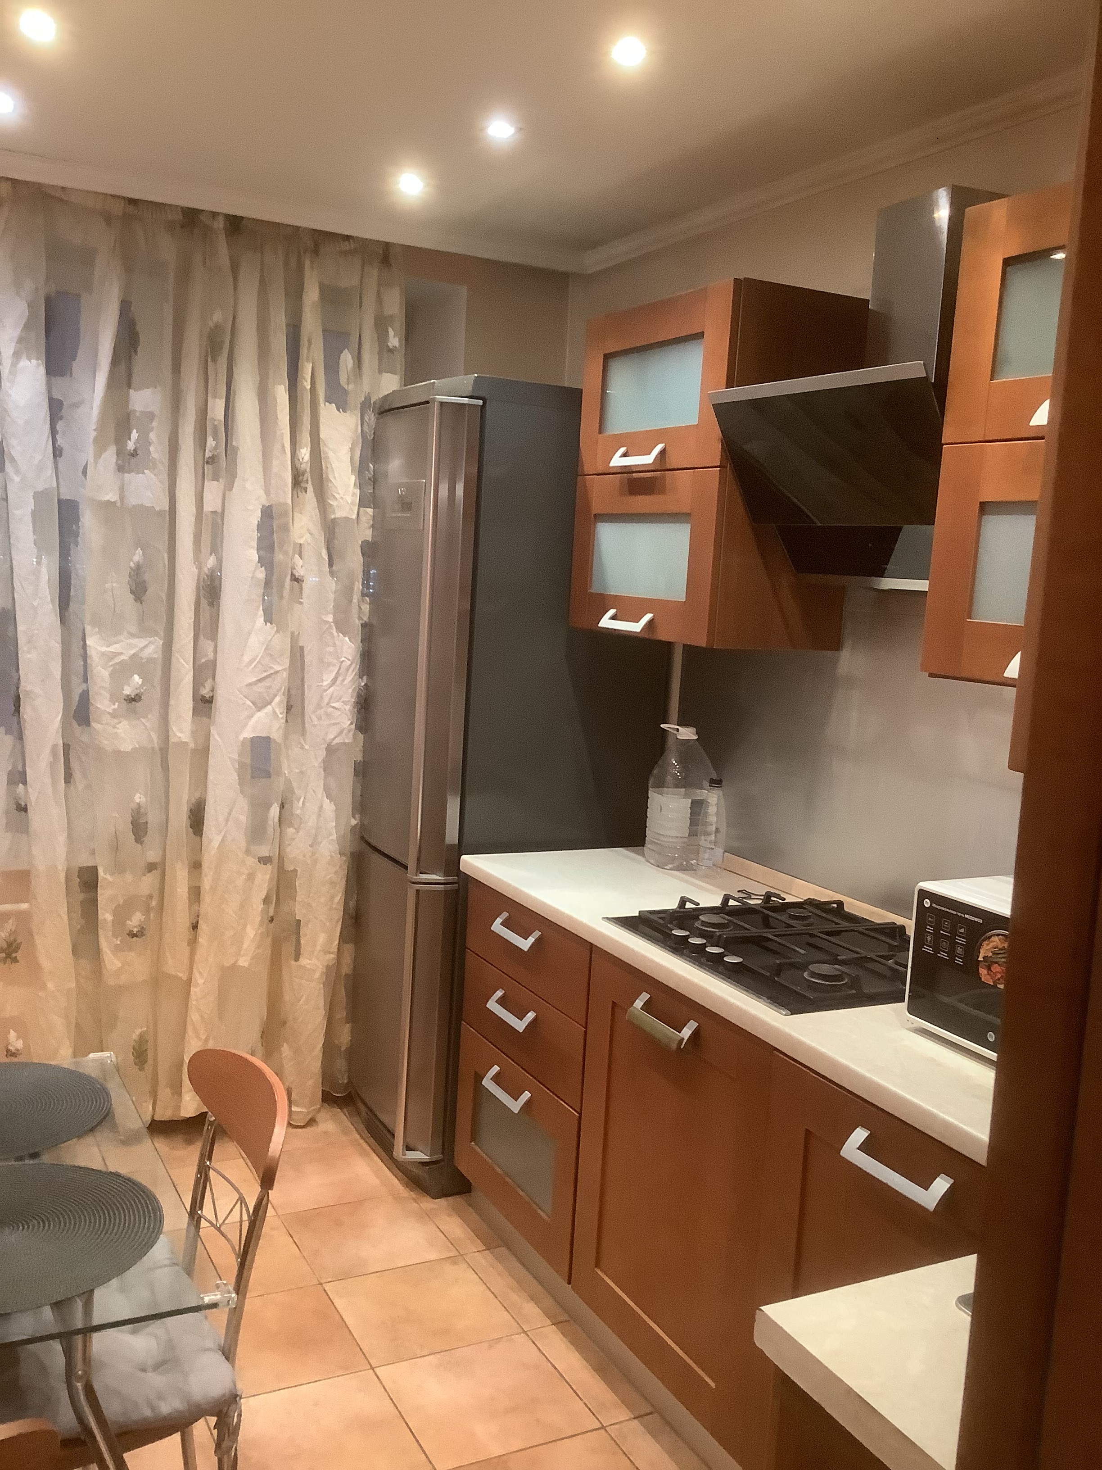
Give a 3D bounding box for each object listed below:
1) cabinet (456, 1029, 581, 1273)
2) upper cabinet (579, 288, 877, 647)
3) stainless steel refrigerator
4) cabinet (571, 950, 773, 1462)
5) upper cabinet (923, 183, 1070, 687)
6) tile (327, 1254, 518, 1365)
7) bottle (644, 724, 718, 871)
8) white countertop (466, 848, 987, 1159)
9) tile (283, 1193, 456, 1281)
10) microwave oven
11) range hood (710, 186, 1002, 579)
[{"bbox_3d":[0.148,0.904,3.047,0.530,0.362,0.592,0,8,-28],"label":"cabinet"},{"bbox_3d":[0.357,-0.583,2.983,0.343,0.726,0.599,0,8,-28],"label":"upper cabinet"},{"bbox_3d":[-0.137,0.122,3.515,0.654,1.989,0.600,0,8,-28],"label":"stainless steel refrigerator"},{"bbox_3d":[0.447,0.821,2.547,0.560,0.720,0.605,-1,8,-28],"label":"cabinet"},{"bbox_3d":[0.916,-0.419,1.912,0.343,0.726,0.600,0,8,-28],"label":"upper cabinet"},{"bbox_3d":[-0.275,1.214,2.780,0.330,0.010,0.327,0,8,-28],"label":"tile"},{"bbox_3d":[0.317,0.144,3.191,0.163,0.337,0.163,3,7,0],"label":"bottle"},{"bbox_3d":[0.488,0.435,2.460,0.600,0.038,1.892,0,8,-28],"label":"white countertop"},{"bbox_3d":[-0.426,1.169,3.067,0.330,0.010,0.327,0,8,-28],"label":"tile"},{"bbox_3d":[0.820,0.378,1.937,0.345,0.243,0.450,0,8,-28],"label":"microwave oven"},{"bbox_3d":[0.621,-0.625,2.418,0.396,0.700,0.600,0,8,-28],"label":"range hood"}]

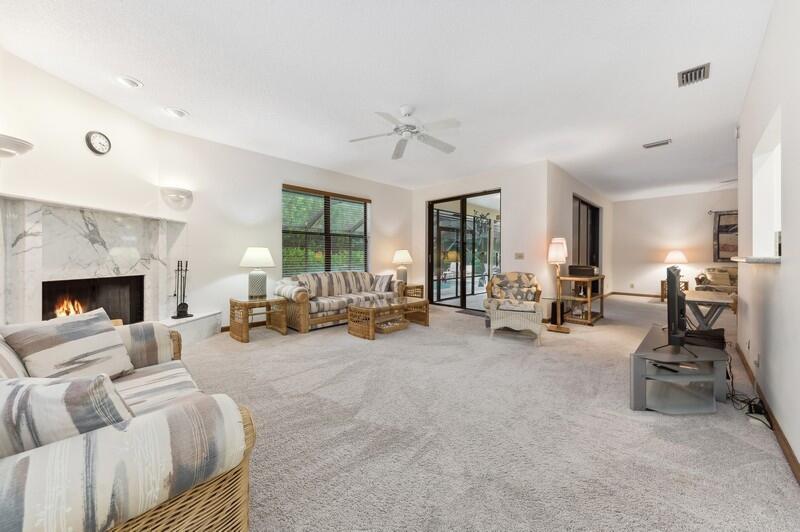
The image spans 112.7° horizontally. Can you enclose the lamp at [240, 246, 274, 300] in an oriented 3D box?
[{"bbox_3d":[-1.986,0.108,3.732,0.440,0.730,0.440,-1,2,-42],"label":"lamp"}]

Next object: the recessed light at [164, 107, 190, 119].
[{"bbox_3d":[-2.554,-1.747,3.058,0.210,0.035,0.210,-1,2,-42],"label":"recessed light"}]

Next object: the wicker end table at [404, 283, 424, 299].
[{"bbox_3d":[0.104,0.667,5.733,0.640,0.500,0.620,-2,2,-42],"label":"wicker end table"}]

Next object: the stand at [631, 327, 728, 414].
[{"bbox_3d":[2.267,0.827,2.142,1.220,0.410,0.480,-2,2,-42],"label":"stand"}]

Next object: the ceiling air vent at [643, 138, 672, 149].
[{"bbox_3d":[3.761,-1.765,3.885,0.190,0.030,0.280,-2,2,-42],"label":"ceiling air vent"}]

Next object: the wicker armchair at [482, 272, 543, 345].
[{"bbox_3d":[1.610,0.540,3.779,0.740,0.880,0.780,1,2,25],"label":"wicker armchair"}]

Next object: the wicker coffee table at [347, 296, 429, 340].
[{"bbox_3d":[-0.163,0.745,4.084,1.300,0.420,0.700,-1,2,-42],"label":"wicker coffee table"}]

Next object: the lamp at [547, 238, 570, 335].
[{"bbox_3d":[2.378,0.268,3.964,0.340,1.380,0.280,-1,2,-42],"label":"lamp"}]

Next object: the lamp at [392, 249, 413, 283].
[{"bbox_3d":[0.053,0.032,5.748,0.450,0.770,0.450,0,2,0],"label":"lamp"}]

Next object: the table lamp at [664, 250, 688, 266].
[{"bbox_3d":[6.841,0.011,6.602,0.420,0.770,0.420,-1,2,-42],"label":"table lamp"}]

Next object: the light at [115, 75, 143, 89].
[{"bbox_3d":[-2.543,-1.711,2.515,0.200,0.040,0.200,-2,2,-42],"label":"light"}]

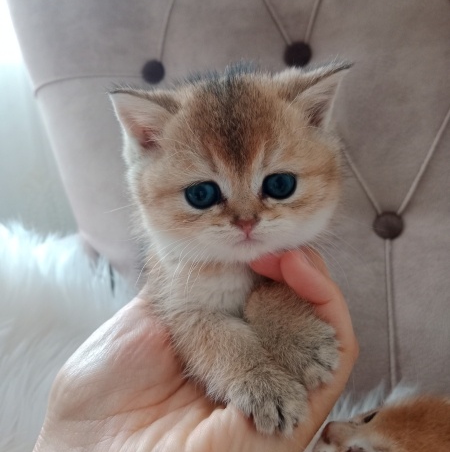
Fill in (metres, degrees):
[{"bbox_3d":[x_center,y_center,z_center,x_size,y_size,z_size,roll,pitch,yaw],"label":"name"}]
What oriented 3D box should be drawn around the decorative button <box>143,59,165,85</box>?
[{"bbox_3d":[-0.071,-0.153,0.450,0.025,0.025,0.011,1,-8,21],"label":"decorative button"}]

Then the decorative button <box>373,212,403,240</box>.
[{"bbox_3d":[0.135,0.000,0.372,0.025,0.025,0.011,1,-8,21],"label":"decorative button"}]

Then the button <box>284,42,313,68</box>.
[{"bbox_3d":[0.065,-0.152,0.400,0.025,0.025,0.011,1,-8,21],"label":"button"}]

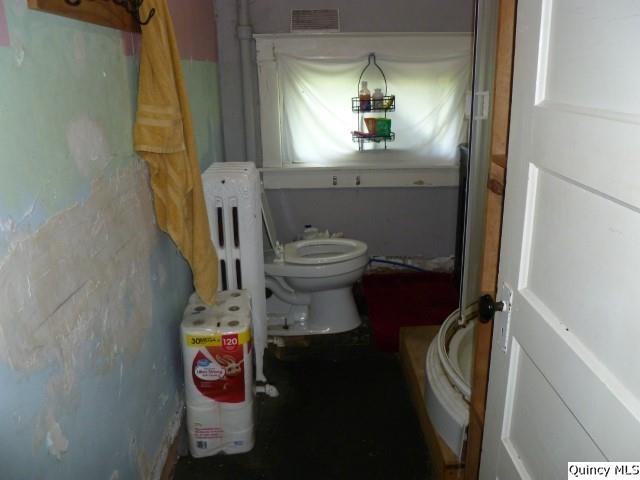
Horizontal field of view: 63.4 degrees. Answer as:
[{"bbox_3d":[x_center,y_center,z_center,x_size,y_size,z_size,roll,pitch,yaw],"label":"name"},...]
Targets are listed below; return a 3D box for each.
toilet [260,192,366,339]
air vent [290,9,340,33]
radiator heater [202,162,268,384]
[{"bbox_3d":[-0.086,0.089,2.789,0.745,0.780,0.440,-1,17,0],"label":"toilet"},{"bbox_3d":[-0.027,-1.357,3.204,0.295,0.140,0.020,-1,17,0],"label":"air vent"},{"bbox_3d":[-0.368,0.169,2.336,0.205,0.970,0.330,-1,17,0],"label":"radiator heater"}]

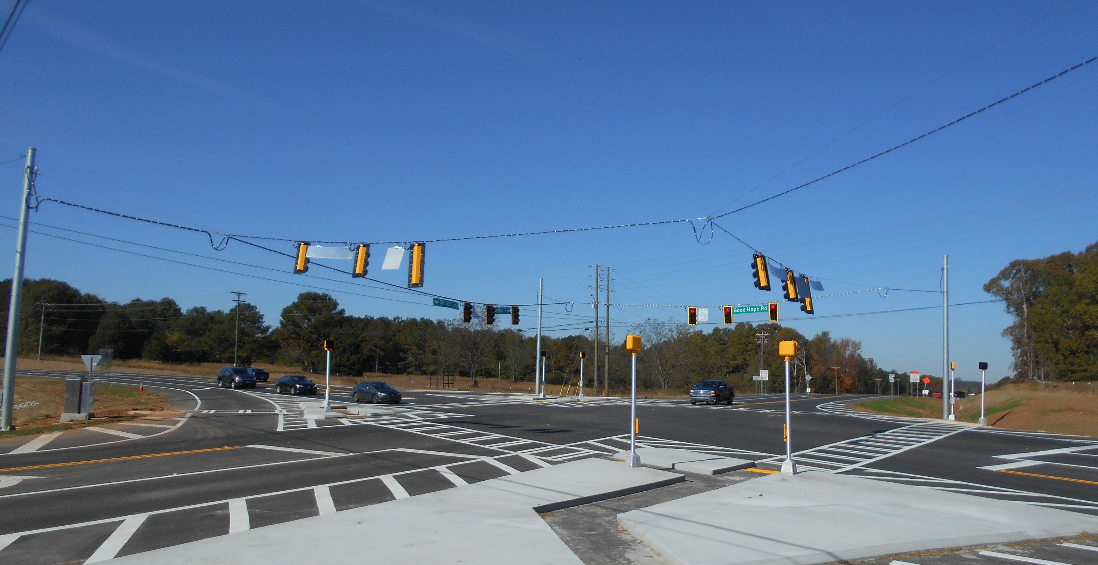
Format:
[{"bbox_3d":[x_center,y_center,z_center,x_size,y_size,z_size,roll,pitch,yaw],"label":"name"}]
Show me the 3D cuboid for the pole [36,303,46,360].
[{"bbox_3d":[-96.979,9.406,157.643,0.330,10.985,0.330,1,-7,0],"label":"pole"}]

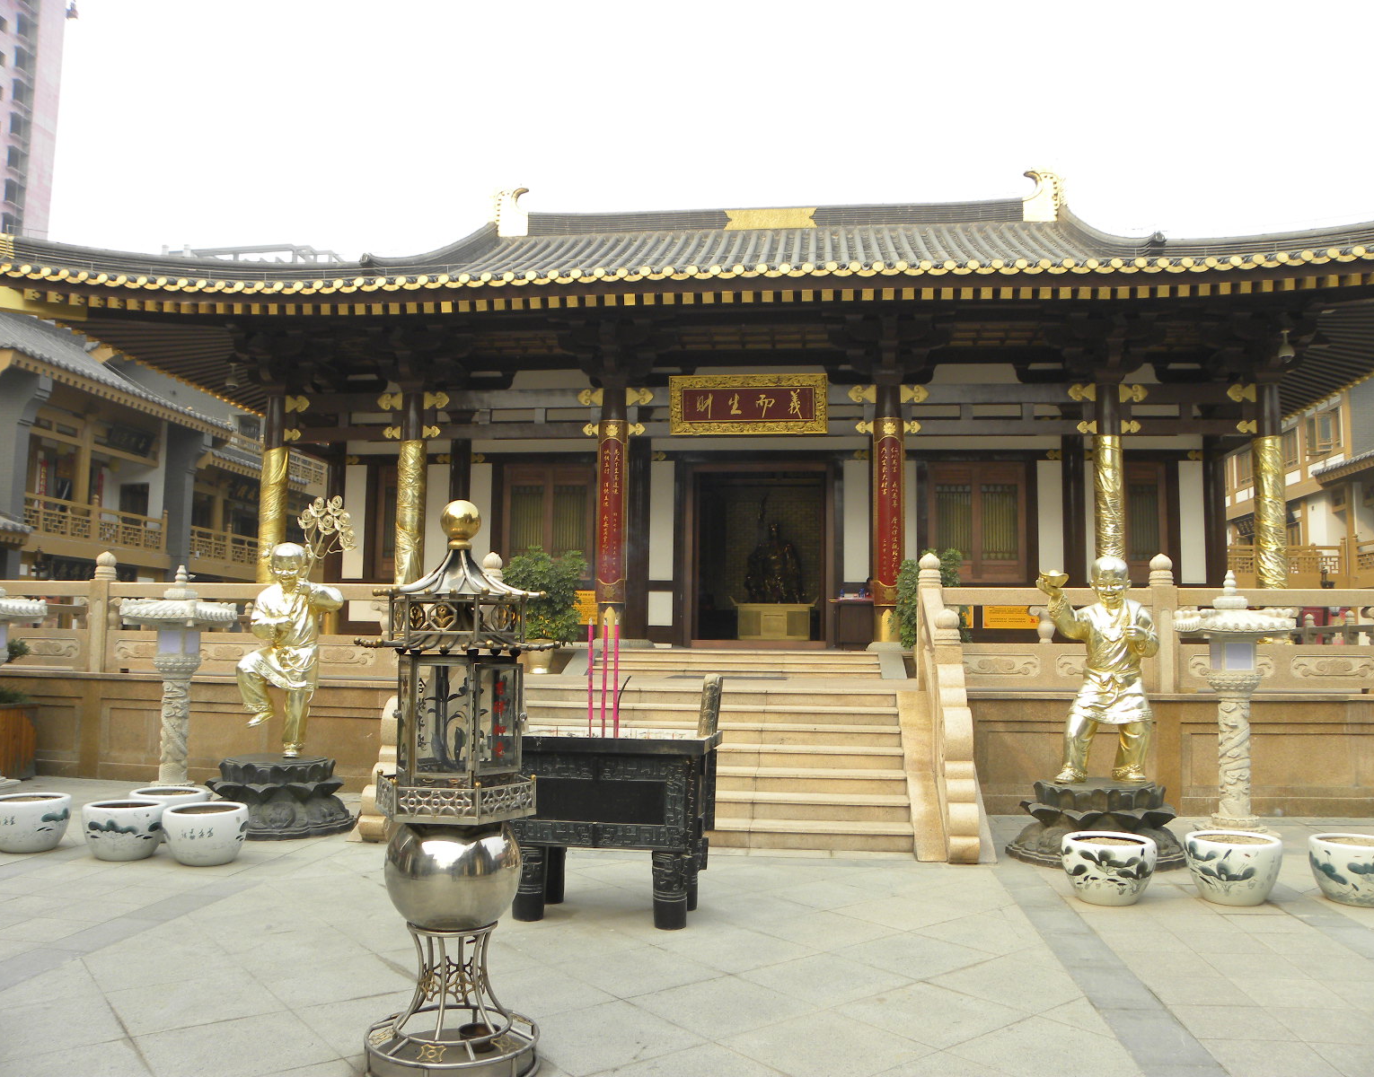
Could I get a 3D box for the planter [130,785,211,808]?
[{"bbox_3d":[-3.766,2.055,7.865,0.535,0.360,0.535,0,-6,7],"label":"planter"}]

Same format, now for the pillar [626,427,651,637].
[{"bbox_3d":[-0.793,-0.055,17.964,0.388,3.570,0.388,0,-5,5],"label":"pillar"}]

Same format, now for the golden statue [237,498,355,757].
[{"bbox_3d":[-3.278,0.750,9.002,0.918,2.183,0.632,0,-5,5],"label":"golden statue"}]

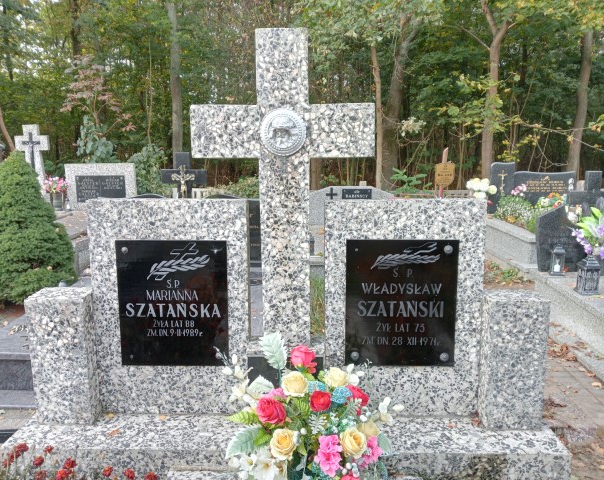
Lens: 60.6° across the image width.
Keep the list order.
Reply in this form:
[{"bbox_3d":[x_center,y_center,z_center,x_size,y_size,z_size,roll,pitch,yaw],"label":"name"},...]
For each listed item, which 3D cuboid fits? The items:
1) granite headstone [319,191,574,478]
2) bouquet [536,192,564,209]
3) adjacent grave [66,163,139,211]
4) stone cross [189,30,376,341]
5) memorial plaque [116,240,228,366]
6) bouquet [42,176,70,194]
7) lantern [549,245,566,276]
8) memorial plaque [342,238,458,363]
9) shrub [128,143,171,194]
[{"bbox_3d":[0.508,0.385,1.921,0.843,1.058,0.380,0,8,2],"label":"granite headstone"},{"bbox_3d":[4.145,-0.641,8.600,0.460,0.310,0.340,1,8,6],"label":"bouquet"},{"bbox_3d":[-2.877,-0.767,7.469,0.985,0.675,0.150,-1,8,-4],"label":"adjacent grave"},{"bbox_3d":[-0.074,-0.194,2.164,0.734,1.284,0.130,0,9,1],"label":"stone cross"},{"bbox_3d":[-0.496,0.249,1.985,0.424,0.495,0.020,0,8,2],"label":"memorial plaque"},{"bbox_3d":[-3.469,-0.784,7.300,0.320,0.280,0.280,0,8,0],"label":"bouquet"},{"bbox_3d":[2.323,0.179,4.673,0.110,0.270,0.110,1,8,6],"label":"lantern"},{"bbox_3d":[0.378,0.248,1.958,0.420,0.495,0.020,0,8,2],"label":"memorial plaque"},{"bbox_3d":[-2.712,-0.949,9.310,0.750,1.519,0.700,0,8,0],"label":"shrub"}]

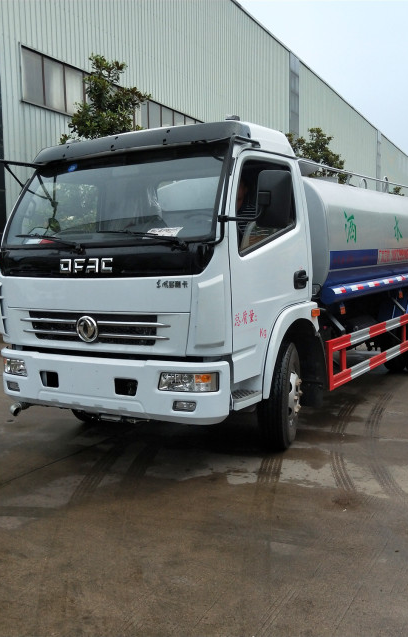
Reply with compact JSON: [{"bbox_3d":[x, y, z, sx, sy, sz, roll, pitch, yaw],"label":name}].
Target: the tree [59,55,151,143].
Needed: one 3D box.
[{"bbox_3d":[-2.720,-3.571,16.946,2.800,6.900,2.800,2,7,26],"label":"tree"}]

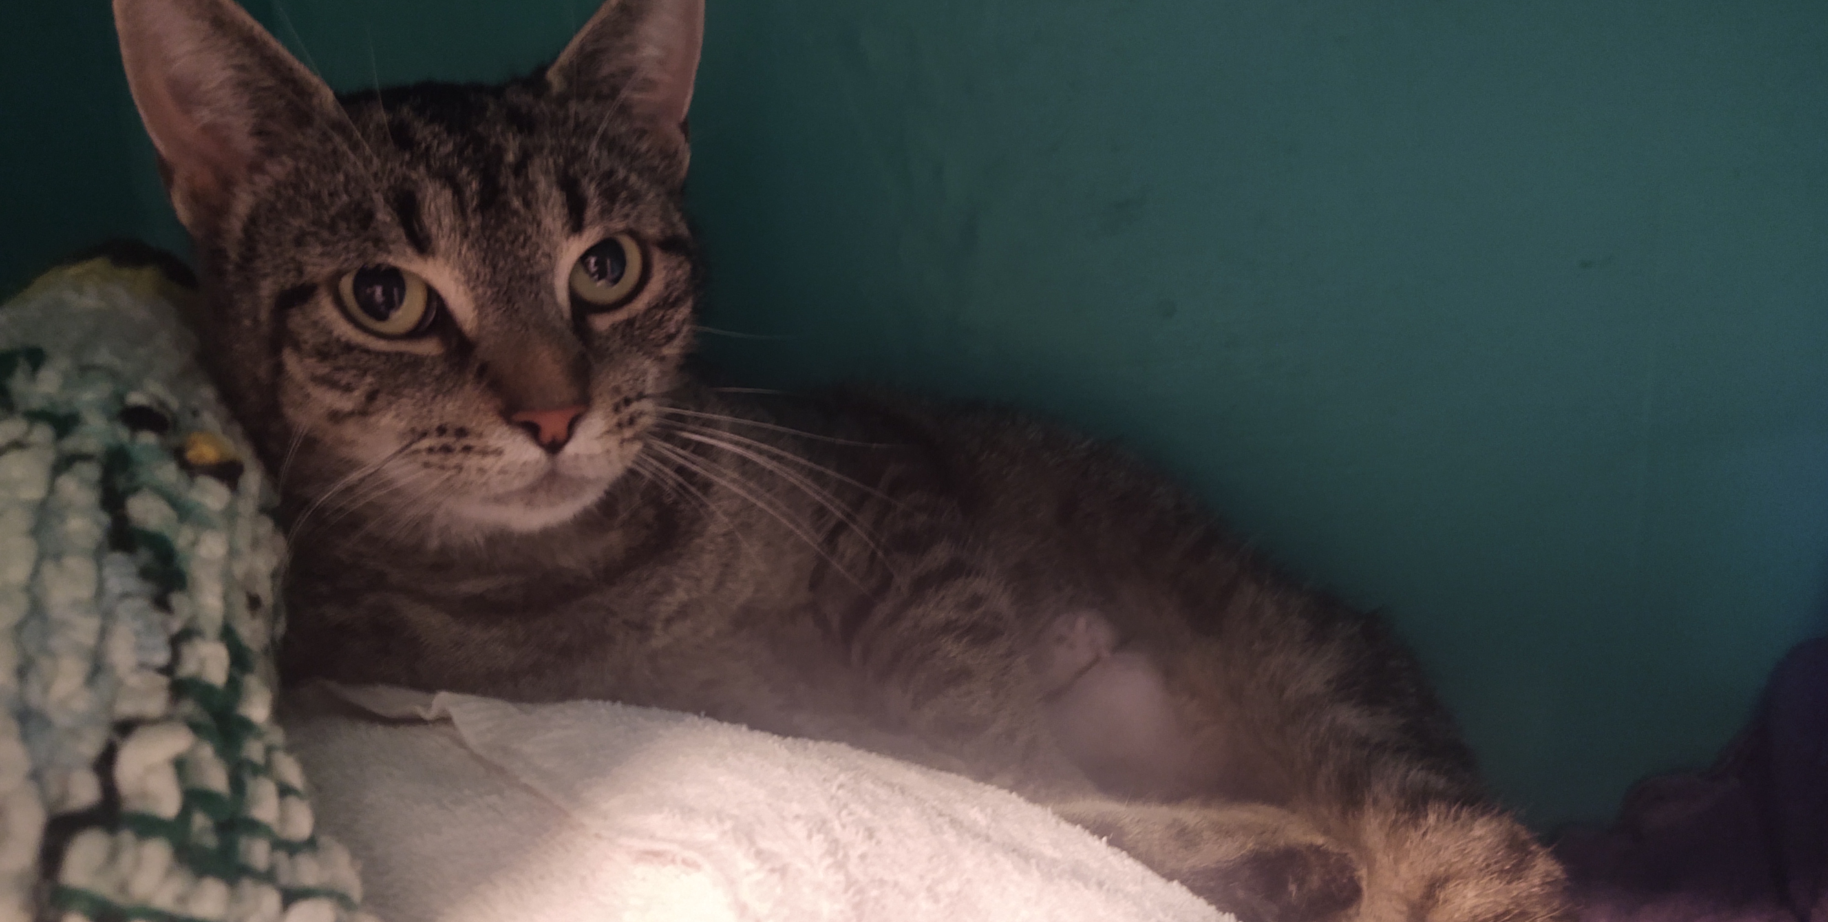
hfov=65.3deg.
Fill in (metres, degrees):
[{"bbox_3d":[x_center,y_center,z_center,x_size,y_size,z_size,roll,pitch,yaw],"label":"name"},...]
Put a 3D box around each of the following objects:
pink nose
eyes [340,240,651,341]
[{"bbox_3d":[-0.068,-0.006,0.264,0.013,0.009,0.009,-10,12,-27],"label":"pink nose"},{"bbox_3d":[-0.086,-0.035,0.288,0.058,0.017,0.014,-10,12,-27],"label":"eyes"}]

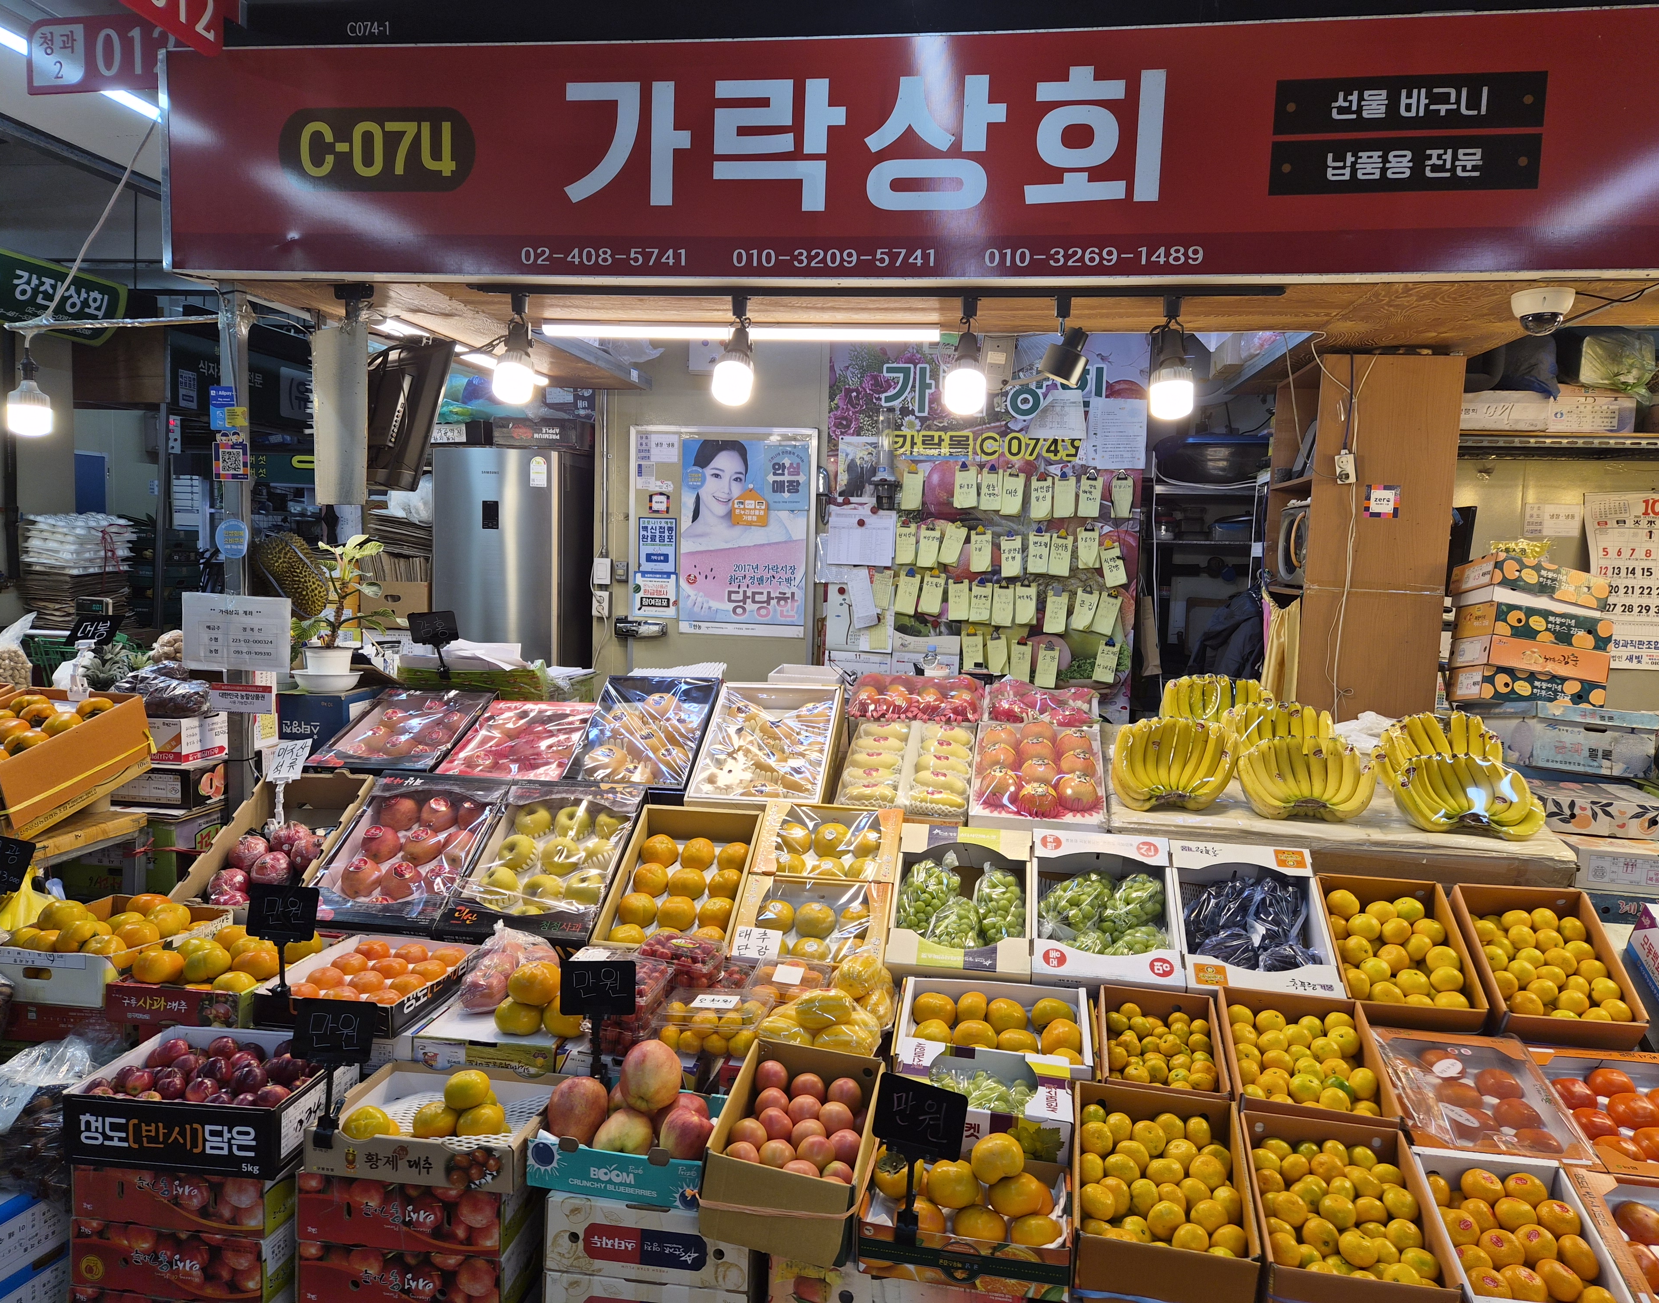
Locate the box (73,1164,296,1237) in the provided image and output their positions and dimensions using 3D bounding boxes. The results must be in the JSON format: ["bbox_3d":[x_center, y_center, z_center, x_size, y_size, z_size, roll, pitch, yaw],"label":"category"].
[{"bbox_3d":[-1.141,0.931,2.165,0.370,0.128,0.280,2,6,6],"label":"box"}]

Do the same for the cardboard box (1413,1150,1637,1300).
[{"bbox_3d":[1.102,0.969,1.864,0.240,0.110,0.290,3,22,9],"label":"cardboard box"}]

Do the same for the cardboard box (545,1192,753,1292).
[{"bbox_3d":[-0.279,0.948,1.990,0.338,0.120,0.255,2,5,7],"label":"cardboard box"}]

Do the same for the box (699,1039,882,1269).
[{"bbox_3d":[-0.059,0.870,2.040,0.237,0.166,0.332,10,15,9],"label":"box"}]

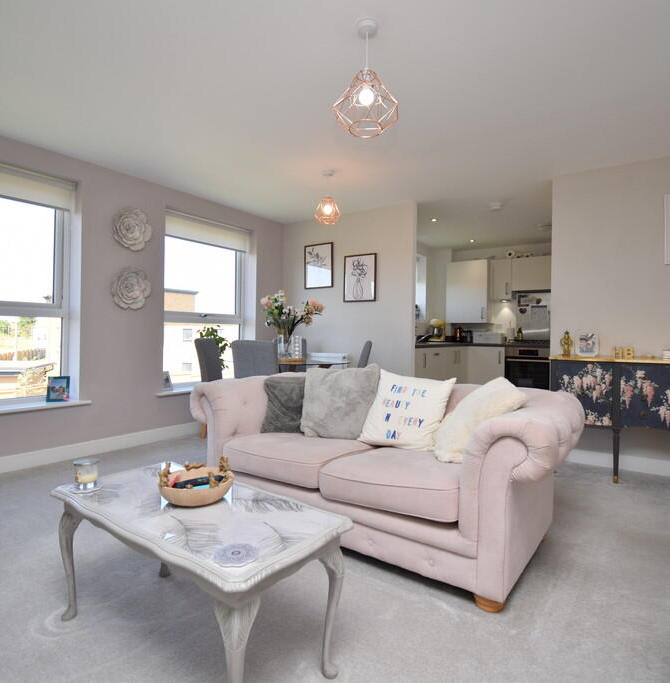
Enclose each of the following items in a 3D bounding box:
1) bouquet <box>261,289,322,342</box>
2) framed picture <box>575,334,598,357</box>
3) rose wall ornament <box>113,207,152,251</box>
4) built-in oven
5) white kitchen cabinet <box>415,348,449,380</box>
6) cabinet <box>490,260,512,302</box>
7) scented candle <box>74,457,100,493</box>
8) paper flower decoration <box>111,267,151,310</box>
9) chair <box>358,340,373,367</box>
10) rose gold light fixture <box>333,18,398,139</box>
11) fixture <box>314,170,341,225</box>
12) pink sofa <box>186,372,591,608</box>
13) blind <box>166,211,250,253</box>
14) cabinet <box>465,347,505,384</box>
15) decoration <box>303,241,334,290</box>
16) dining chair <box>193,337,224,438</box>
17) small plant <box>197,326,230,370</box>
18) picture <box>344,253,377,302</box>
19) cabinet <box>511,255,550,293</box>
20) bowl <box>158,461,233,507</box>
[{"bbox_3d":[-0.433,-0.249,4.250,0.600,0.520,0.470,1,1,0],"label":"bouquet"},{"bbox_3d":[1.921,0.025,3.253,0.165,0.190,0.030,1,1,35],"label":"framed picture"},{"bbox_3d":[-1.756,-0.976,3.729,0.055,0.355,0.345,1,1,35],"label":"rose wall ornament"},{"bbox_3d":[2.782,0.386,5.990,0.595,0.595,0.540,2,1,36],"label":"built-in oven"},{"bbox_3d":[0.899,0.509,5.087,0.580,0.860,0.950,1,1,35],"label":"white kitchen cabinet"},{"bbox_3d":[2.468,-0.877,6.212,0.295,0.585,0.330,1,1,35],"label":"cabinet"},{"bbox_3d":[-0.854,0.459,1.468,0.080,0.092,0.080,0,1,-30],"label":"scented candle"},{"bbox_3d":[-1.743,-0.448,3.665,0.070,0.367,0.355,1,1,35],"label":"paper flower decoration"},{"bbox_3d":[0.054,0.461,4.029,0.580,0.960,0.460,1,1,6],"label":"chair"},{"bbox_3d":[0.137,-1.156,1.850,0.283,0.465,0.283,1,1,0],"label":"rose gold light fixture"},{"bbox_3d":[-0.062,-1.208,3.557,0.212,0.405,0.212,1,1,0],"label":"fixture"},{"bbox_3d":[0.209,0.606,2.348,2.000,0.740,0.950,1,1,35],"label":"pink sofa"},{"bbox_3d":[-1.321,-1.155,4.543,0.060,0.235,1.100,2,1,36],"label":"blind"},{"bbox_3d":[2.247,0.506,6.144,0.500,0.860,0.580,1,1,35],"label":"cabinet"},{"bbox_3d":[-0.204,-0.895,5.099,0.425,0.525,0.025,2,1,36],"label":"decoration"},{"bbox_3d":[-1.024,0.455,4.271,0.580,0.960,0.450,1,1,1],"label":"dining chair"},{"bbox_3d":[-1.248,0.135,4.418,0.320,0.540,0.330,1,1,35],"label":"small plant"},{"bbox_3d":[0.267,-0.702,4.760,0.425,0.520,0.025,2,1,36],"label":"picture"},{"bbox_3d":[2.879,-0.950,6.088,0.585,0.455,0.320,2,1,36],"label":"cabinet"},{"bbox_3d":[-0.456,0.465,1.405,0.235,0.106,0.235,1,1,-18],"label":"bowl"}]

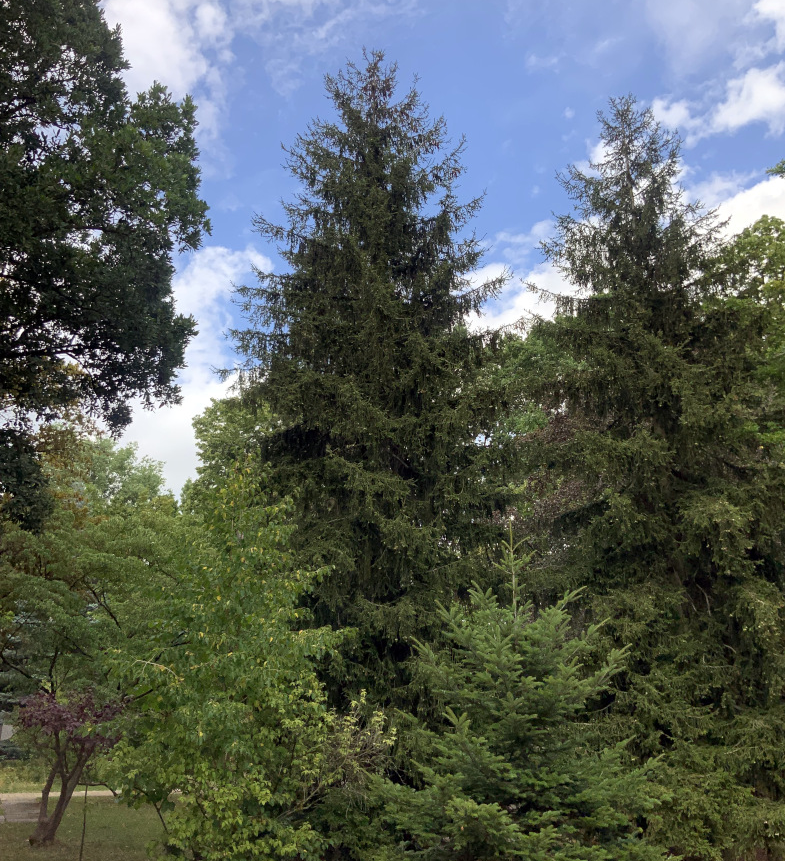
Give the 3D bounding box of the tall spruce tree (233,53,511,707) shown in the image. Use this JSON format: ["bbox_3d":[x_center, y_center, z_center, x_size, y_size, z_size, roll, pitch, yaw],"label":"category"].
[{"bbox_3d":[-0.350,-0.640,14.751,5.300,14.150,5.300,0,-19,0],"label":"tall spruce tree"}]

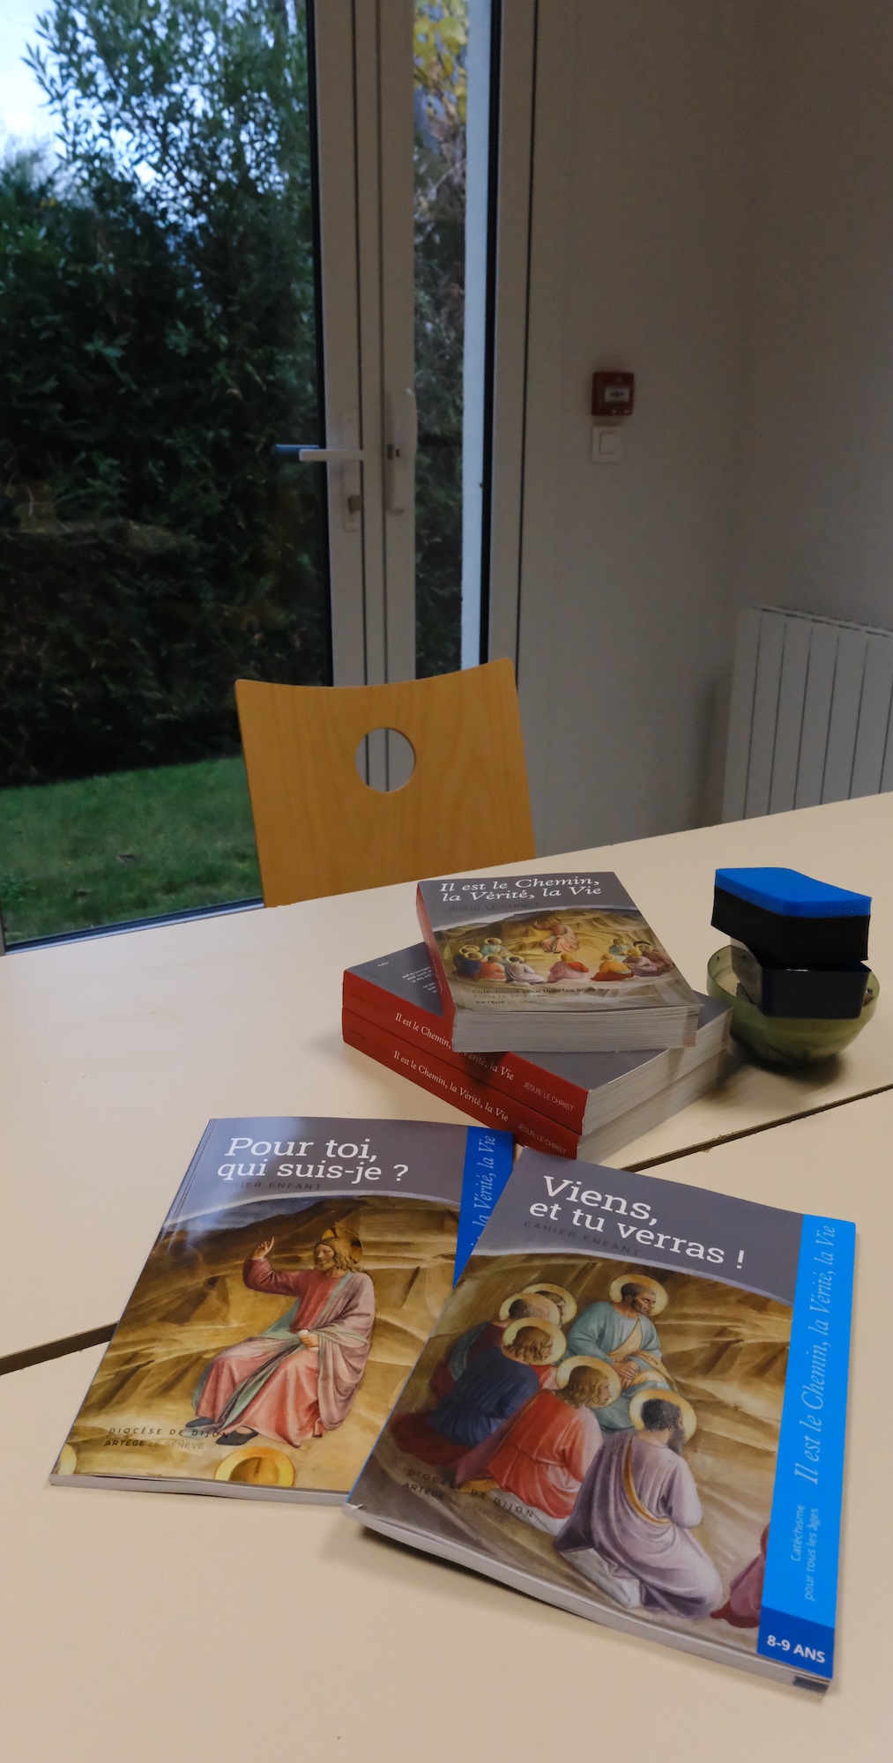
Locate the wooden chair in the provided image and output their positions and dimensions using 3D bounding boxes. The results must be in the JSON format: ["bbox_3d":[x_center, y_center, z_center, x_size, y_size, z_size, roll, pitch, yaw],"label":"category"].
[{"bbox_3d":[0.004,0.163,1.703,0.460,0.855,0.520,-9,24,-23],"label":"wooden chair"}]

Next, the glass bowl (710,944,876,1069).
[{"bbox_3d":[0.270,0.102,0.927,0.130,0.062,0.130,0,22,0],"label":"glass bowl"}]

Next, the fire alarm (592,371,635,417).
[{"bbox_3d":[0.375,-1.094,2.641,0.088,0.088,0.040,-11,24,-26],"label":"fire alarm"}]

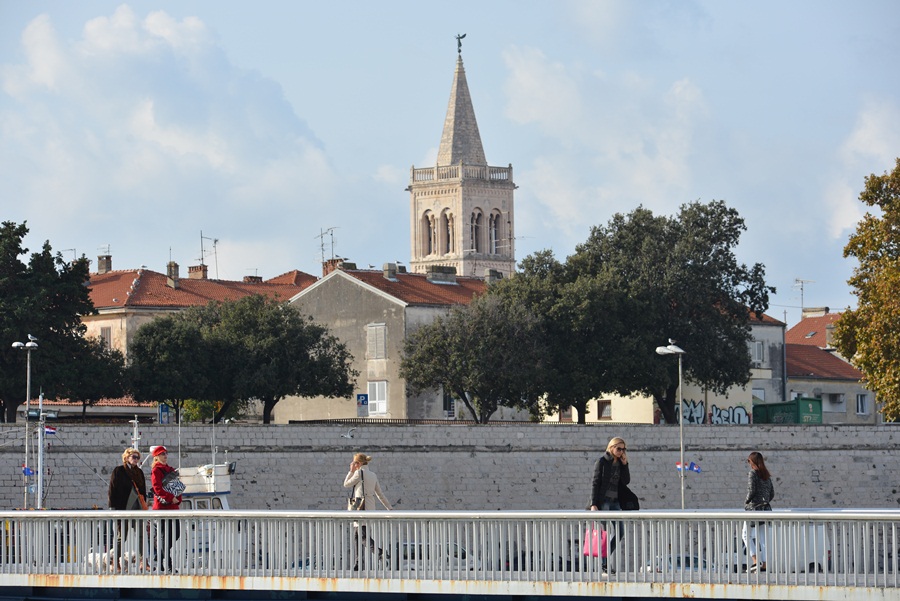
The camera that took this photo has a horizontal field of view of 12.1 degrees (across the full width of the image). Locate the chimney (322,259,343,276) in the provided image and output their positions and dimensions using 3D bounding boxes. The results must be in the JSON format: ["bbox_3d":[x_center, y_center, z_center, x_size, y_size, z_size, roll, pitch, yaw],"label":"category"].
[{"bbox_3d":[-6.946,-1.773,251.336,1.150,1.350,0.700,2,-3,-42],"label":"chimney"}]

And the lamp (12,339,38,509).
[{"bbox_3d":[-15.956,6.335,158.495,1.000,9.500,1.100,1,-4,-27],"label":"lamp"}]

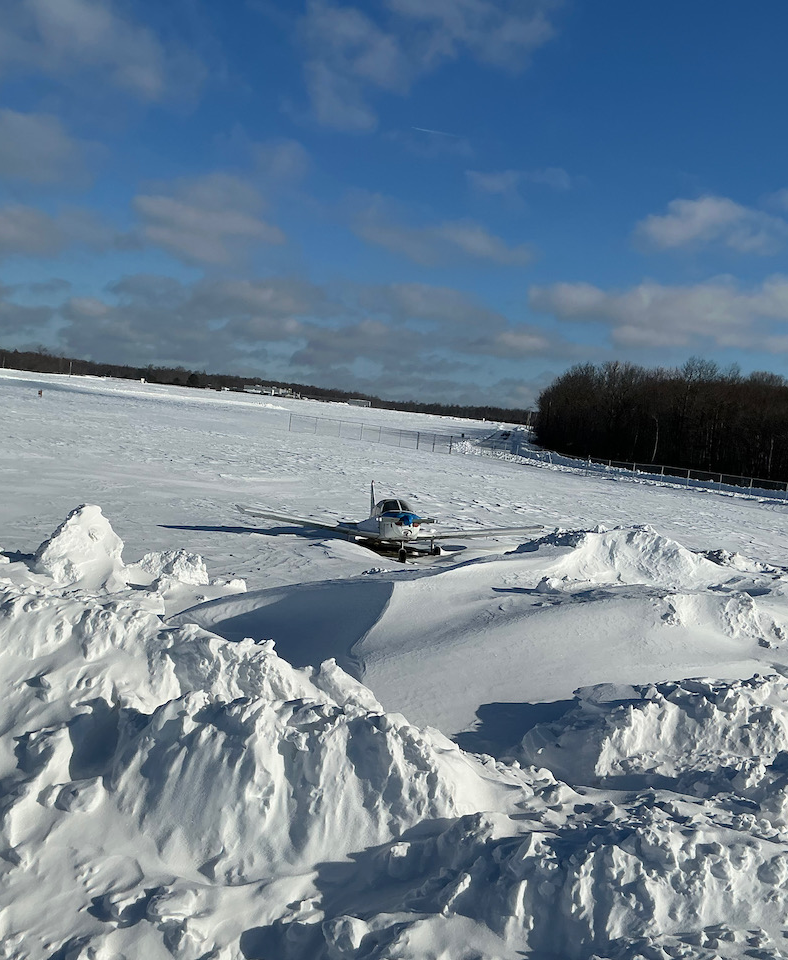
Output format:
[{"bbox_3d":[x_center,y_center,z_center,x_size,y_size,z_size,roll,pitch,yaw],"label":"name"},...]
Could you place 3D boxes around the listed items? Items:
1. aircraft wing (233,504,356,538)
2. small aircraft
[{"bbox_3d":[-3.025,1.260,34.358,4.500,0.290,1.600,11,2,-11],"label":"aircraft wing"},{"bbox_3d":[-0.162,1.381,35.687,10.670,2.220,7.250,4,3,-11],"label":"small aircraft"}]

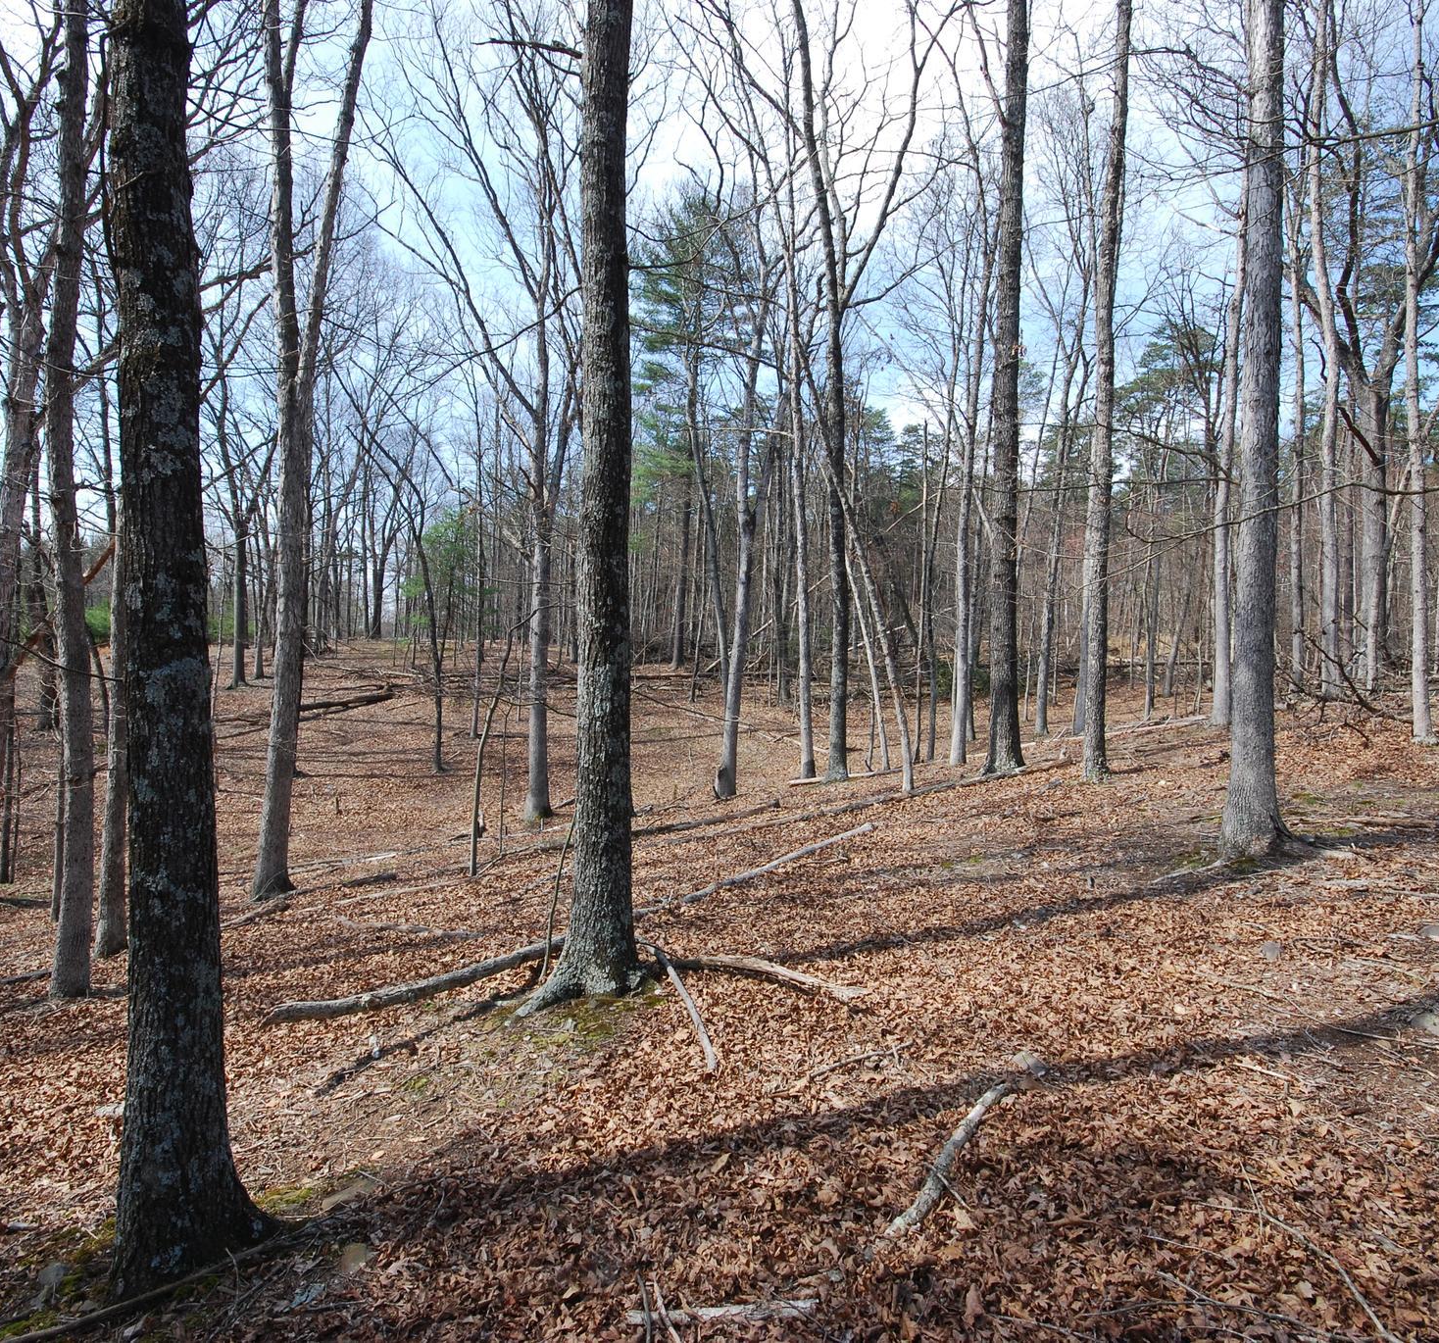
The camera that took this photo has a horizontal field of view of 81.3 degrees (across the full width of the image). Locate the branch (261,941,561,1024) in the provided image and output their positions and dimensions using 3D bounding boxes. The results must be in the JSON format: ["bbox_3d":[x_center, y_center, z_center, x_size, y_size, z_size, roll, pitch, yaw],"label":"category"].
[{"bbox_3d":[-1.555,1.615,4.420,1.552,0.120,0.200,-7,2,-25],"label":"branch"}]

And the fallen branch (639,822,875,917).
[{"bbox_3d":[0.383,1.392,6.058,0.115,0.060,2.469,-4,3,45],"label":"fallen branch"}]

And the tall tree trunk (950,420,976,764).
[{"bbox_3d":[2.947,-0.955,10.135,0.230,4.150,0.220,1,2,0],"label":"tall tree trunk"}]

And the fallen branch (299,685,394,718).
[{"bbox_3d":[-8.030,0.655,18.250,0.450,0.320,2.795,1,6,21],"label":"fallen branch"}]

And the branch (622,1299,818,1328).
[{"bbox_3d":[0.007,1.565,2.054,0.467,0.040,0.047,-6,2,1],"label":"branch"}]

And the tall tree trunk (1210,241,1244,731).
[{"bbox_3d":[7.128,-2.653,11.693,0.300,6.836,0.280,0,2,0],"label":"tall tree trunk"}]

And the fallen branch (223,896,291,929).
[{"bbox_3d":[-3.410,1.766,6.075,0.120,0.080,0.700,-5,2,19],"label":"fallen branch"}]

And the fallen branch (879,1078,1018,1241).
[{"bbox_3d":[0.726,1.472,2.580,0.100,0.050,0.900,-4,2,40],"label":"fallen branch"}]

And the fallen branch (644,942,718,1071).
[{"bbox_3d":[-0.202,1.528,3.995,0.085,0.050,1.569,-6,2,-14],"label":"fallen branch"}]

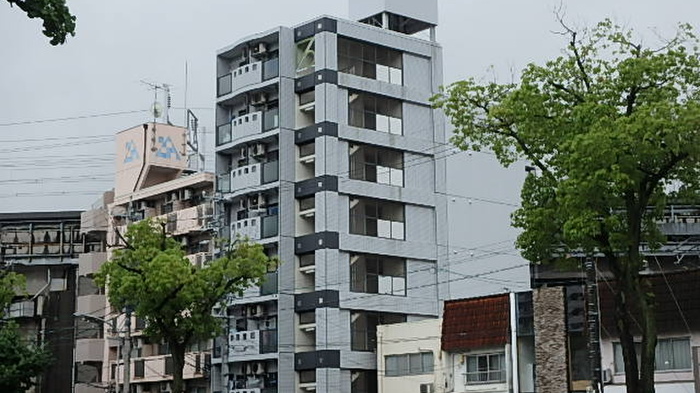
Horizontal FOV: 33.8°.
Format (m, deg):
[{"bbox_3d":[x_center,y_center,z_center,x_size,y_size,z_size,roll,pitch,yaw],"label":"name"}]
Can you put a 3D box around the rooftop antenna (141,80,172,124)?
[{"bbox_3d":[-12.107,-5.834,72.300,0.950,2.450,2.000,-9,-15,36],"label":"rooftop antenna"}]

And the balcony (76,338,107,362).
[{"bbox_3d":[-16.085,9.705,72.546,1.200,1.300,2.300,10,-16,-41],"label":"balcony"}]

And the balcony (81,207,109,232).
[{"bbox_3d":[-16.178,1.601,74.239,1.200,1.300,2.300,10,-16,-41],"label":"balcony"}]

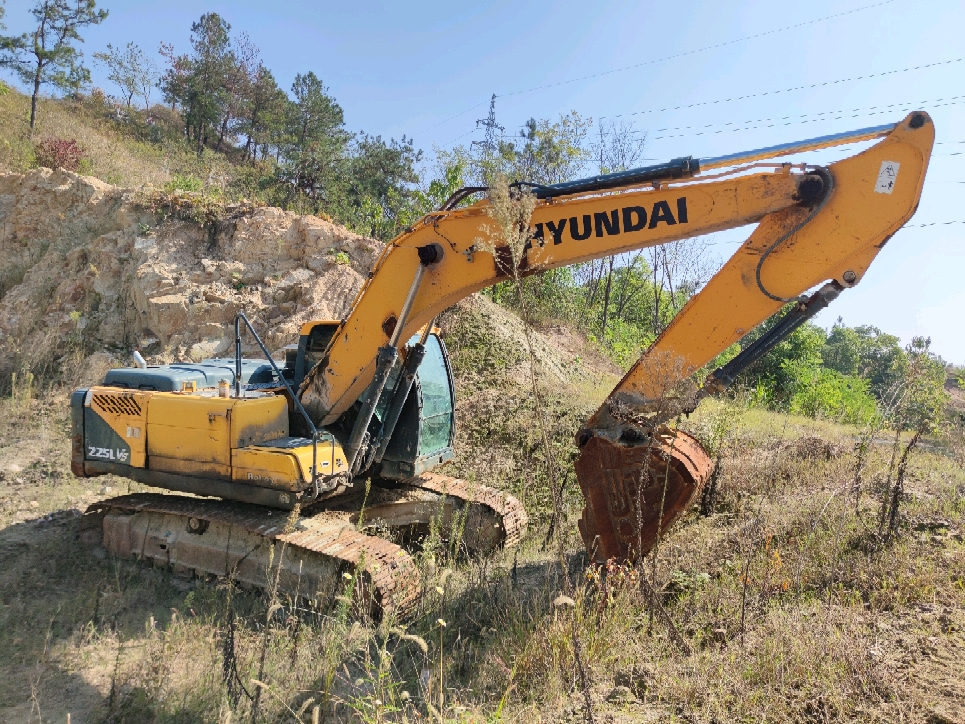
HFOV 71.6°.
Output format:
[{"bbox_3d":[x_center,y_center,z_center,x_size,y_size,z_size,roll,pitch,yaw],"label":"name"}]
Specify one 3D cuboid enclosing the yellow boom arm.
[{"bbox_3d":[0.736,-0.135,6.763,6.220,4.040,1.140,3,4,25],"label":"yellow boom arm"}]

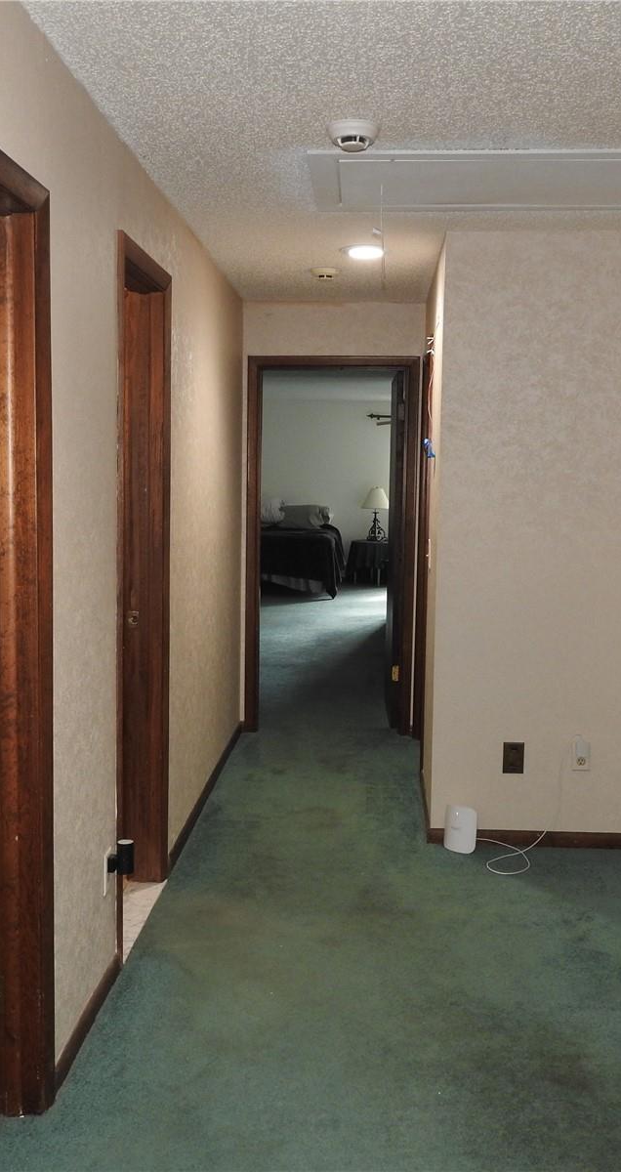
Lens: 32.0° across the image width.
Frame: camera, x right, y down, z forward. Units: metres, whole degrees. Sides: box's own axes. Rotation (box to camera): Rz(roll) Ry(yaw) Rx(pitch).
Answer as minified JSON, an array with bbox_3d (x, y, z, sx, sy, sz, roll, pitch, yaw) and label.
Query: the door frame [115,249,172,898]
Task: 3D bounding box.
[{"bbox_3d":[-0.587,0.035,3.475,0.138,2.130,0.701,1,6,3],"label":"door frame"}]

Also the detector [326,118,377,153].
[{"bbox_3d":[0.118,-1.223,2.961,0.144,0.051,0.144,1,6,3],"label":"detector"}]

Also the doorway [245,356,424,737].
[{"bbox_3d":[0.119,-0.204,6.077,0.941,2.112,0.128,1,6,3],"label":"doorway"}]

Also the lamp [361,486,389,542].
[{"bbox_3d":[0.874,-0.932,14.150,0.410,0.732,0.410,1,6,3],"label":"lamp"}]

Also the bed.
[{"bbox_3d":[-0.482,-0.349,13.684,1.700,0.770,2.050,1,6,3],"label":"bed"}]

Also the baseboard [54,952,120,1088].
[{"bbox_3d":[-0.583,1.134,2.870,0.015,0.067,0.715,1,6,3],"label":"baseboard"}]

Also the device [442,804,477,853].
[{"bbox_3d":[0.590,0.954,4.268,0.118,0.170,0.064,4,7,30],"label":"device"}]

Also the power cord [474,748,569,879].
[{"bbox_3d":[0.833,0.850,4.149,0.345,0.414,0.325,1,6,3],"label":"power cord"}]

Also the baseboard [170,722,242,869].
[{"bbox_3d":[-0.454,0.920,5.039,0.015,0.067,2.250,1,6,3],"label":"baseboard"}]

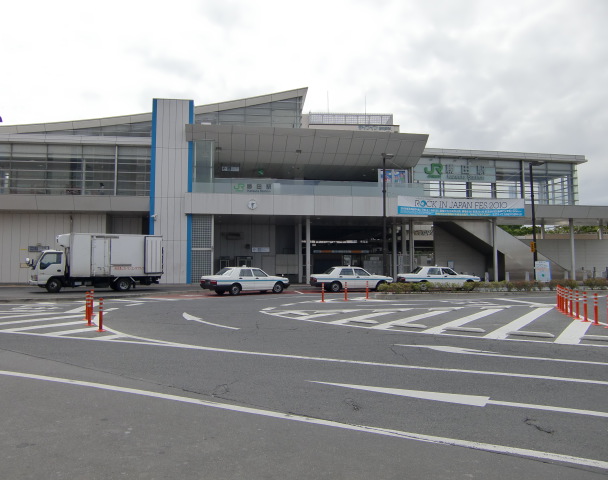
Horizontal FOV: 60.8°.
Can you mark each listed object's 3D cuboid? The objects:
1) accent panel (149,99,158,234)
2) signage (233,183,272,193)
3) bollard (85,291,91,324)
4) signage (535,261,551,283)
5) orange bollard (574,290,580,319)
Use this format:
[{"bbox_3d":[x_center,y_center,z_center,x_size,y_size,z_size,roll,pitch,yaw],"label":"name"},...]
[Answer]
[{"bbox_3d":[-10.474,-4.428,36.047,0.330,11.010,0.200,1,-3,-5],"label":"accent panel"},{"bbox_3d":[-3.551,-3.599,35.909,2.680,0.640,0.080,1,-3,-5],"label":"signage"},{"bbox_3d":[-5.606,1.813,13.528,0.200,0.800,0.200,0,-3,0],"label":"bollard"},{"bbox_3d":[16.510,2.243,35.732,0.950,1.500,0.350,-1,-3,25],"label":"signage"},{"bbox_3d":[7.895,1.862,14.978,0.200,0.810,0.200,0,-3,0],"label":"orange bollard"}]

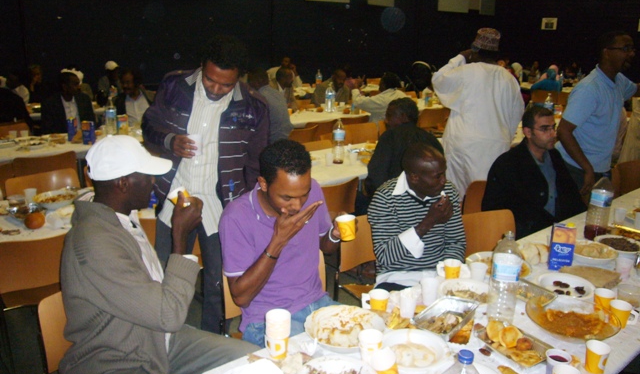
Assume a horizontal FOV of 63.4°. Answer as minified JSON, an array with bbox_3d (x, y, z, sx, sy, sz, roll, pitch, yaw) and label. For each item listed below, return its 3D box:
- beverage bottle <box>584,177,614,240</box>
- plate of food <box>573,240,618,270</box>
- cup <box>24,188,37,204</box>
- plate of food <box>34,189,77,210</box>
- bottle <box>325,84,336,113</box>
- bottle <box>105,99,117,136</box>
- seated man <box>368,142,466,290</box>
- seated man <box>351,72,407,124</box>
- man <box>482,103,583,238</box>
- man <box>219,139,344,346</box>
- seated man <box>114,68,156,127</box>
[{"bbox_3d":[1.253,0.085,2.310,0.110,0.310,0.110,1,16,0],"label":"beverage bottle"},{"bbox_3d":[1.124,0.264,2.127,0.220,0.060,0.220,1,16,0],"label":"plate of food"},{"bbox_3d":[-1.542,0.048,2.748,0.070,0.088,0.070,1,16,0],"label":"cup"},{"bbox_3d":[-1.423,0.077,2.782,0.245,0.062,0.245,0,18,0],"label":"plate of food"},{"bbox_3d":[0.115,-0.997,5.760,0.088,0.315,0.088,0,18,0],"label":"bottle"},{"bbox_3d":[-1.817,-0.609,4.504,0.088,0.318,0.088,0,18,0],"label":"bottle"},{"bbox_3d":[0.527,0.438,2.170,0.500,1.240,0.760,-9,20,-27],"label":"seated man"},{"bbox_3d":[0.722,-0.745,6.257,0.620,1.260,0.750,-7,17,-24],"label":"seated man"},{"bbox_3d":[1.223,0.244,2.645,0.580,1.280,0.800,-12,20,-38],"label":"man"},{"bbox_3d":[-0.037,0.469,1.837,0.530,1.240,0.780,-10,19,-34],"label":"man"},{"bbox_3d":[-1.699,-0.473,4.966,0.520,1.260,0.740,-9,20,-27],"label":"seated man"}]

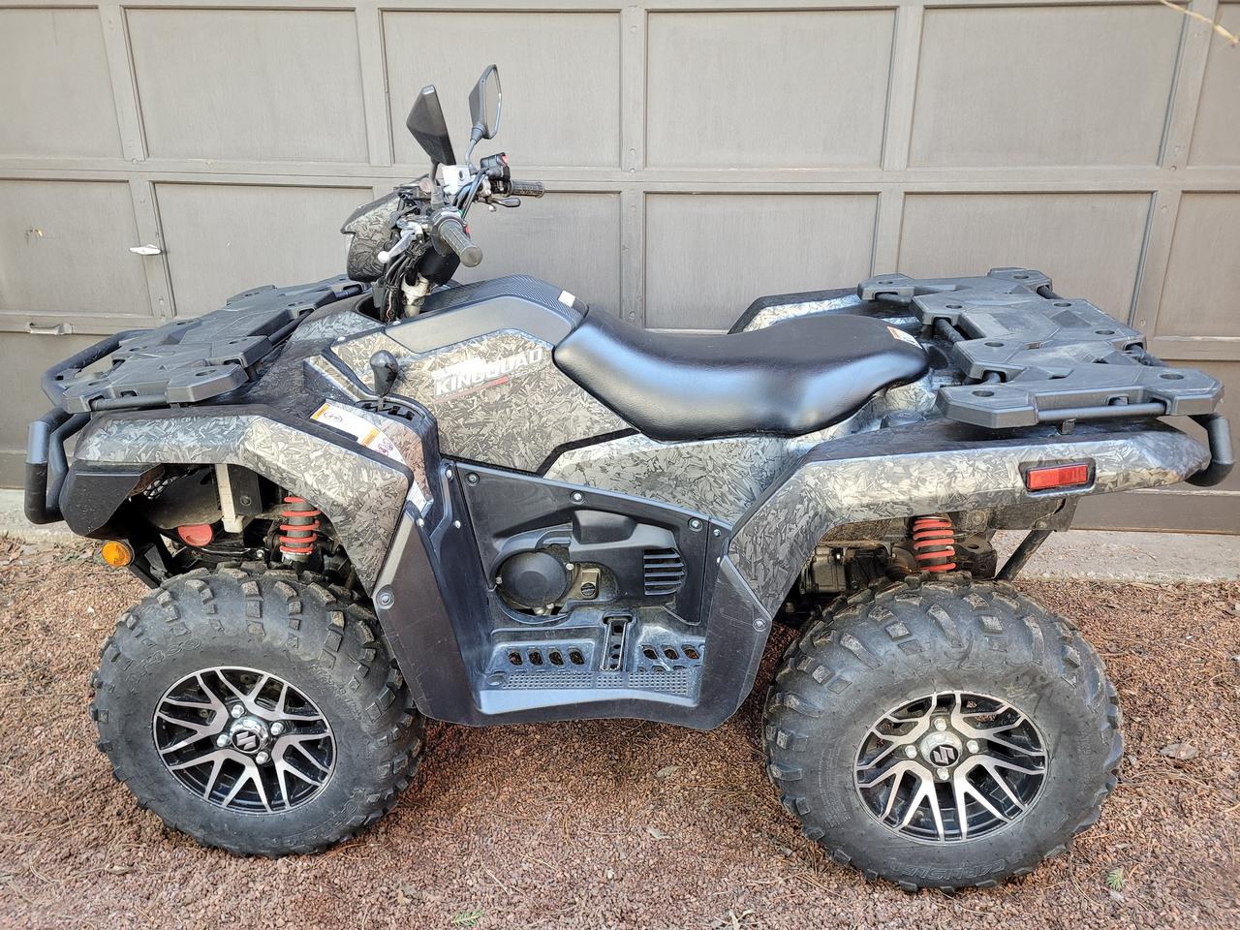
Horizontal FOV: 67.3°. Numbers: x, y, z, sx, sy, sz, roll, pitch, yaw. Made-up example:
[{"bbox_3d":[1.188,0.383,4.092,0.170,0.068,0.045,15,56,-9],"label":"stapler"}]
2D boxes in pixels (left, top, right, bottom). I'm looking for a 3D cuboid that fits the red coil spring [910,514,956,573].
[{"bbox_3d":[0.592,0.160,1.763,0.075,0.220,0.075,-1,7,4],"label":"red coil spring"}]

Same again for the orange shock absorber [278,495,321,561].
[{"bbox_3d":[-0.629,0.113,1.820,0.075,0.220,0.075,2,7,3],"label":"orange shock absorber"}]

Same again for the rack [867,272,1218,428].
[{"bbox_3d":[0.782,-0.267,1.890,0.460,0.085,0.890,-2,24,5],"label":"rack"}]

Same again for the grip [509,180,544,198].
[{"bbox_3d":[-0.218,-0.642,2.168,0.037,0.037,0.125,7,13,30],"label":"grip"}]

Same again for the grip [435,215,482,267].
[{"bbox_3d":[-0.265,-0.367,1.532,0.041,0.041,0.128,-15,39,-19],"label":"grip"}]

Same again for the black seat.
[{"bbox_3d":[0.250,-0.204,1.952,0.745,0.205,0.370,2,24,3],"label":"black seat"}]

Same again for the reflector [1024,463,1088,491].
[{"bbox_3d":[0.677,0.019,1.443,0.088,0.036,0.018,-5,15,6],"label":"reflector"}]

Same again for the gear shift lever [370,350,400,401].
[{"bbox_3d":[-0.447,-0.170,1.770,0.050,0.107,0.046,2,24,3],"label":"gear shift lever"}]

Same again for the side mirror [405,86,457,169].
[{"bbox_3d":[-0.312,-0.563,1.549,0.060,0.143,0.110,-15,35,-5],"label":"side mirror"}]

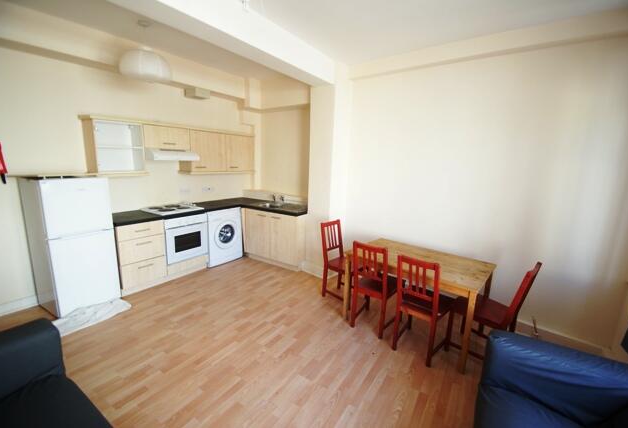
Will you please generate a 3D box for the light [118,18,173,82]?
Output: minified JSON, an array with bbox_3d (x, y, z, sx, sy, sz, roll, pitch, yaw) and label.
[{"bbox_3d":[-1.714,-1.677,2.761,0.430,0.550,0.430,8,12,31],"label":"light"}]

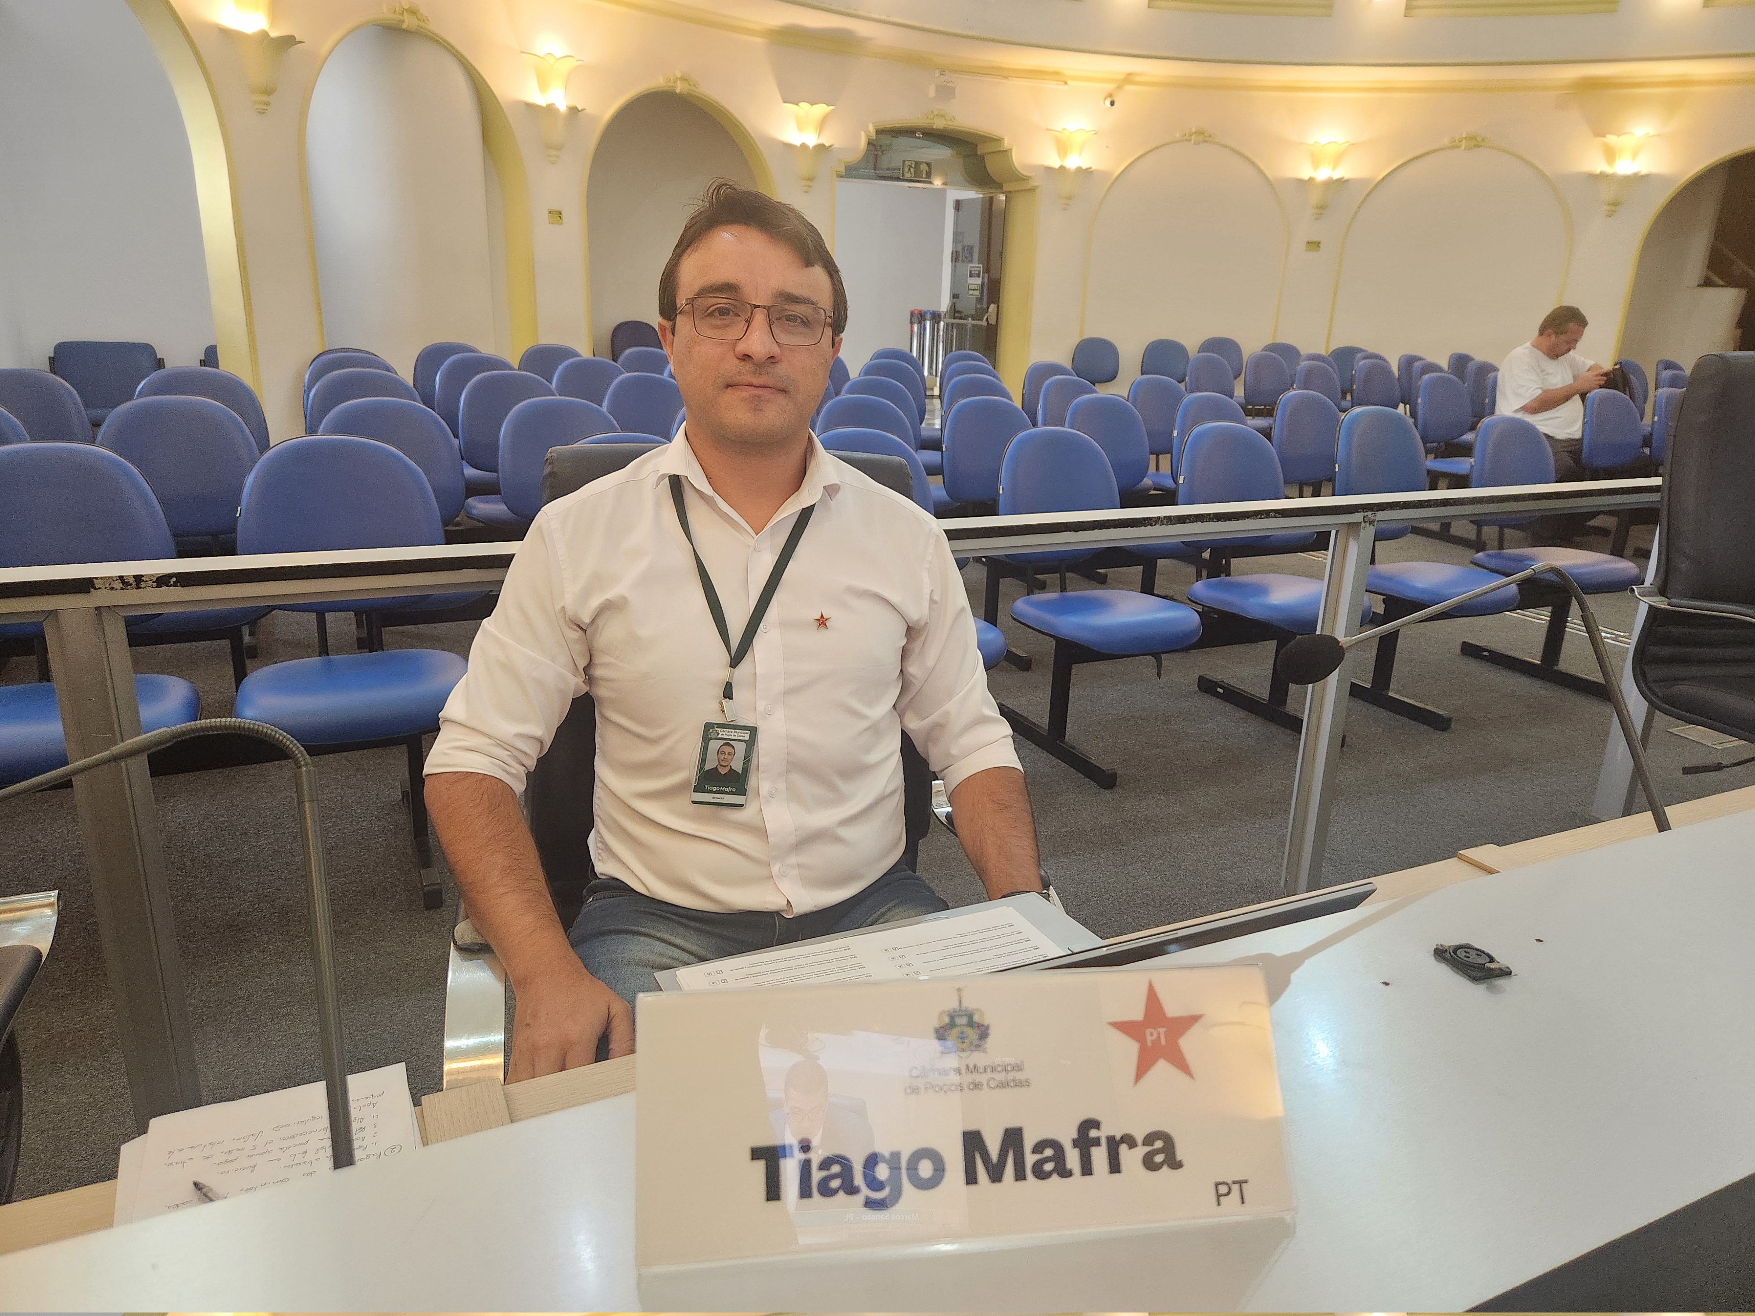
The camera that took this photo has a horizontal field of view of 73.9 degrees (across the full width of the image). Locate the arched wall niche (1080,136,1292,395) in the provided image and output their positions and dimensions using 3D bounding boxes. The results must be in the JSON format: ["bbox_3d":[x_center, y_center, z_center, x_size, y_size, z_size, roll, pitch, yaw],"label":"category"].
[{"bbox_3d":[2.751,-3.268,10.537,1.814,2.647,0.150,1,17,-3],"label":"arched wall niche"}]

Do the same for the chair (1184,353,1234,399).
[{"bbox_3d":[2.507,-1.693,8.409,0.480,0.910,0.560,-7,19,-26],"label":"chair"}]

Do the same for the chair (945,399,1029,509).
[{"bbox_3d":[0.515,-0.533,4.475,0.480,0.910,0.560,-6,19,-25],"label":"chair"}]

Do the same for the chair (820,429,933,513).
[{"bbox_3d":[0.068,-0.142,3.107,0.475,0.874,0.580,-6,19,-24],"label":"chair"}]

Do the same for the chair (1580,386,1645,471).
[{"bbox_3d":[3.519,-0.786,5.398,0.460,0.870,0.550,-7,20,-26],"label":"chair"}]

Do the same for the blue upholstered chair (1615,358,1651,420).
[{"bbox_3d":[5.882,-1.777,8.943,0.450,0.906,0.570,-7,19,-26],"label":"blue upholstered chair"}]

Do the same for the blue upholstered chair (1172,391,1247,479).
[{"bbox_3d":[1.468,-0.605,4.737,0.450,0.906,0.570,-7,19,-26],"label":"blue upholstered chair"}]

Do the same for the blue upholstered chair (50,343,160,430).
[{"bbox_3d":[-4.573,-1.431,6.918,0.580,0.860,0.580,-6,19,-23],"label":"blue upholstered chair"}]

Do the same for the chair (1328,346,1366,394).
[{"bbox_3d":[4.147,-2.329,10.512,0.475,0.874,0.580,8,18,18],"label":"chair"}]

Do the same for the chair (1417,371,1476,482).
[{"bbox_3d":[3.139,-1.060,6.224,0.460,0.870,0.550,-7,20,-26],"label":"chair"}]

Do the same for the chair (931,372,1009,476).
[{"bbox_3d":[0.569,-0.850,5.419,0.450,0.906,0.570,-7,19,-26],"label":"chair"}]

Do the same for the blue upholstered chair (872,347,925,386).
[{"bbox_3d":[0.193,-1.373,6.910,0.460,0.870,0.550,-7,20,-26],"label":"blue upholstered chair"}]

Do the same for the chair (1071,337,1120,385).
[{"bbox_3d":[1.854,-2.185,9.655,0.460,0.870,0.550,-2,18,-11],"label":"chair"}]

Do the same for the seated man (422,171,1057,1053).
[{"bbox_3d":[-0.147,0.231,1.194,0.650,1.360,0.750,-1,17,-8],"label":"seated man"}]

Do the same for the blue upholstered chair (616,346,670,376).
[{"bbox_3d":[-1.259,-1.310,6.685,0.475,0.874,0.580,-6,19,-23],"label":"blue upholstered chair"}]

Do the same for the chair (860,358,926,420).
[{"bbox_3d":[0.148,-1.123,6.241,0.475,0.874,0.580,-6,19,-24],"label":"chair"}]

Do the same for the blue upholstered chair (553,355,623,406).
[{"bbox_3d":[-1.294,-0.971,5.595,0.450,0.906,0.570,-7,19,-26],"label":"blue upholstered chair"}]

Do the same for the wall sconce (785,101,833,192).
[{"bbox_3d":[-0.565,-4.197,9.593,0.440,0.690,0.240,-10,21,-33],"label":"wall sconce"}]

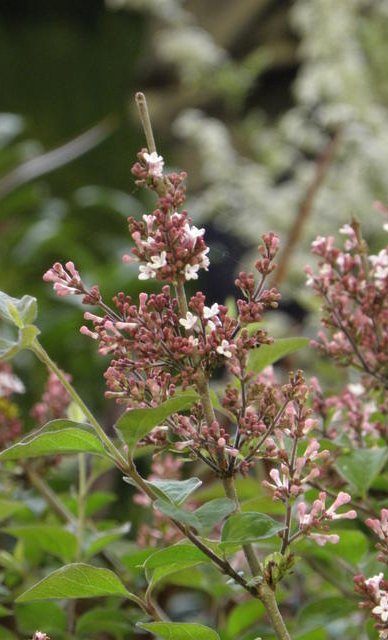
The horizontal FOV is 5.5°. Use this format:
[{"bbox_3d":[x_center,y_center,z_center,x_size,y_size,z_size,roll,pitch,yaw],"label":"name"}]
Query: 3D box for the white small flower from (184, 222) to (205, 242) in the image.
[{"bbox_3d":[0.000,-0.034,1.590,0.008,0.008,0.007,0,7,0],"label":"white small flower"}]

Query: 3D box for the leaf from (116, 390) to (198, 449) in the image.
[{"bbox_3d":[-0.014,0.039,1.600,0.033,0.015,0.015,-33,8,0],"label":"leaf"}]

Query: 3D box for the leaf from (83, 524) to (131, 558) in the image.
[{"bbox_3d":[-0.044,0.113,2.060,0.023,0.016,0.020,0,6,0],"label":"leaf"}]

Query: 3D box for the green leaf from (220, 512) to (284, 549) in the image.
[{"bbox_3d":[0.032,0.114,2.190,0.035,0.017,0.026,0,8,0],"label":"green leaf"}]

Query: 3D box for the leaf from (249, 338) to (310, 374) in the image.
[{"bbox_3d":[0.034,0.014,1.640,0.027,0.013,0.015,-25,8,0],"label":"leaf"}]

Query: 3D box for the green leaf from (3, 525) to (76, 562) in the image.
[{"bbox_3d":[-0.092,0.132,2.400,0.044,0.020,0.030,0,8,0],"label":"green leaf"}]

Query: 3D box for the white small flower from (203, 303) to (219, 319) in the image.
[{"bbox_3d":[0.008,-0.004,1.905,0.007,0.007,0.007,0,6,0],"label":"white small flower"}]

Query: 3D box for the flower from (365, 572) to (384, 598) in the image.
[{"bbox_3d":[0.085,0.125,1.910,0.009,0.011,0.009,2,6,15],"label":"flower"}]

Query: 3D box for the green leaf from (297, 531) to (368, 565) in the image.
[{"bbox_3d":[0.083,0.136,2.420,0.042,0.017,0.030,0,8,0],"label":"green leaf"}]

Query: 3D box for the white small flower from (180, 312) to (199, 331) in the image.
[{"bbox_3d":[-0.003,0.001,1.900,0.009,0.008,0.007,1,6,5],"label":"white small flower"}]

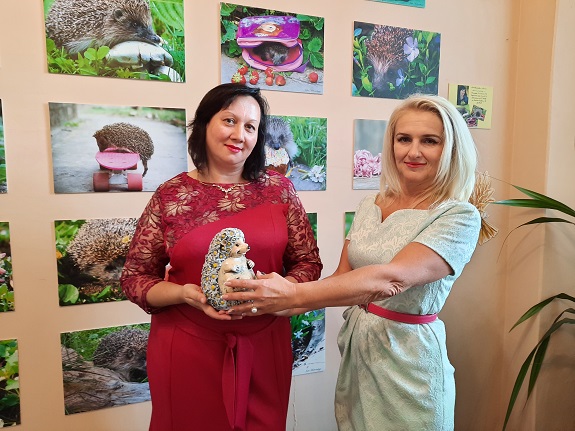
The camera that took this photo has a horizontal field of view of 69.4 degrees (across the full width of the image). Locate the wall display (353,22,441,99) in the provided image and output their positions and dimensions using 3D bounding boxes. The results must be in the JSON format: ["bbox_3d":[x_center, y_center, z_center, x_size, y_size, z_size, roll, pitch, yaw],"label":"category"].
[{"bbox_3d":[0.477,-0.656,1.804,0.433,0.300,0.016,-2,7,-19],"label":"wall display"}]

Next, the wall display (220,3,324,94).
[{"bbox_3d":[-0.051,-0.639,1.621,0.417,0.301,0.016,-2,7,-19],"label":"wall display"}]

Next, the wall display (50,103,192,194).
[{"bbox_3d":[-0.586,-0.234,1.482,0.444,0.303,0.016,-2,7,-19],"label":"wall display"}]

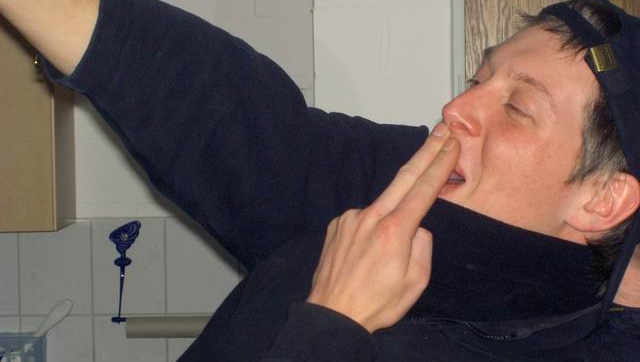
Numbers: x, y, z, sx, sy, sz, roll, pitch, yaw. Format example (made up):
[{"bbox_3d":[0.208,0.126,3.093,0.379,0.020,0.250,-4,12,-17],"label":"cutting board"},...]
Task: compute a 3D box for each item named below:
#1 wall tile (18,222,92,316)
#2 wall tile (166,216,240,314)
[{"bbox_3d":[-0.545,0.180,4.425,0.150,0.200,0.010,-1,3,0],"label":"wall tile"},{"bbox_3d":[-0.241,0.175,4.425,0.150,0.200,0.010,-1,3,0],"label":"wall tile"}]

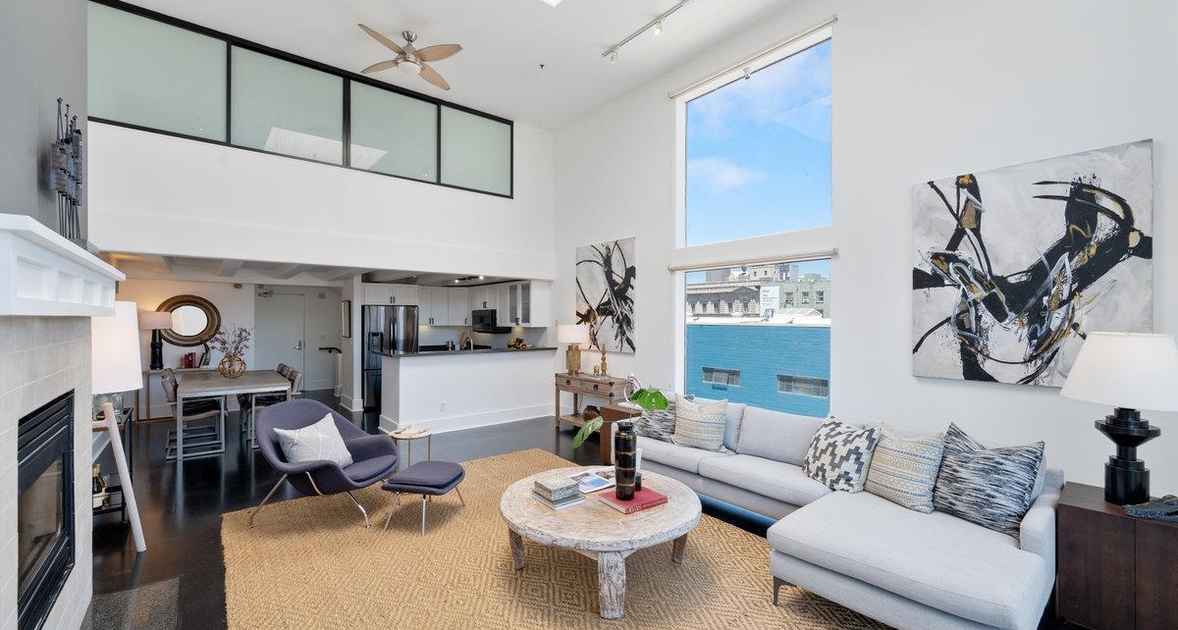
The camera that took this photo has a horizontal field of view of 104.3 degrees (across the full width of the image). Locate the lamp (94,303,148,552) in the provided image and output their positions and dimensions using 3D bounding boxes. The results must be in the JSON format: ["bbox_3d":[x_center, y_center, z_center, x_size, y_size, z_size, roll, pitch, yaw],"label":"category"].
[{"bbox_3d":[-3.262,0.754,3.009,0.490,1.700,0.490,0,0,-40],"label":"lamp"}]

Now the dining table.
[{"bbox_3d":[-4.657,1.217,6.003,1.050,0.775,1.740,0,0,-40],"label":"dining table"}]

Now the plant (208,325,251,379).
[{"bbox_3d":[-4.630,0.470,5.900,0.430,0.715,0.420,0,0,-38],"label":"plant"}]

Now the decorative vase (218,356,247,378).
[{"bbox_3d":[-4.600,0.682,5.900,0.285,0.285,0.285,0,0,-38],"label":"decorative vase"}]

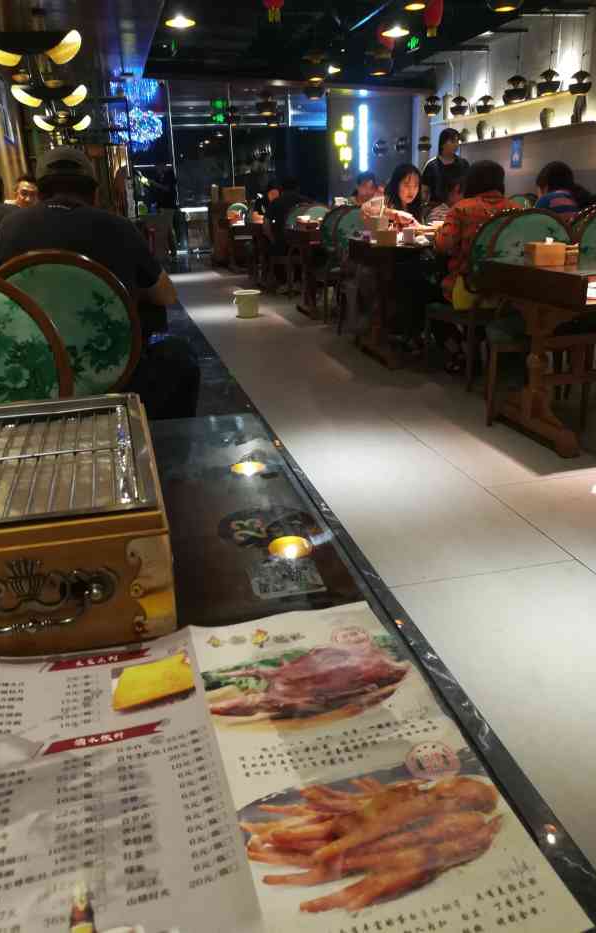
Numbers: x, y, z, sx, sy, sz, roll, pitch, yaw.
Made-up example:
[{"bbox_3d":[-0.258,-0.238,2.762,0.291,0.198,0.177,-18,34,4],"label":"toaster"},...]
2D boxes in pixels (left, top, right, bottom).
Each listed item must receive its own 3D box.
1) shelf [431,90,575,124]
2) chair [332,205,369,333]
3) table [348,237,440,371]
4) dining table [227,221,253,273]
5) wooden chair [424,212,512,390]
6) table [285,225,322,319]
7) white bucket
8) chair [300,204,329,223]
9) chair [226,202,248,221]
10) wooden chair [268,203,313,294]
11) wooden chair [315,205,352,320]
[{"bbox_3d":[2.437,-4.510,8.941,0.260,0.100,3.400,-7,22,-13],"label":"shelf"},{"bbox_3d":[0.607,-1.492,5.449,0.500,0.970,0.550,-7,22,-13],"label":"chair"},{"bbox_3d":[1.082,-1.227,5.018,1.250,0.760,0.800,-7,22,-13],"label":"table"},{"bbox_3d":[-0.420,-3.274,10.398,1.200,0.770,0.800,-7,22,-13],"label":"dining table"},{"bbox_3d":[1.079,-0.995,4.133,0.500,0.970,0.560,-11,23,-22],"label":"wooden chair"},{"bbox_3d":[0.581,-1.946,6.926,1.250,0.760,0.800,-7,22,-13],"label":"table"},{"bbox_3d":[-0.498,-1.559,6.734,0.260,0.235,0.260,-2,21,1],"label":"white bucket"},{"bbox_3d":[0.284,-2.236,7.398,0.470,0.980,0.540,-7,22,-13],"label":"chair"},{"bbox_3d":[-0.810,-3.292,10.230,0.470,0.980,0.540,-7,22,-13],"label":"chair"},{"bbox_3d":[-0.032,-2.529,8.171,0.500,0.970,0.550,-9,22,-18],"label":"wooden chair"},{"bbox_3d":[0.356,-1.818,6.306,0.470,0.980,0.540,-7,22,-13],"label":"wooden chair"}]

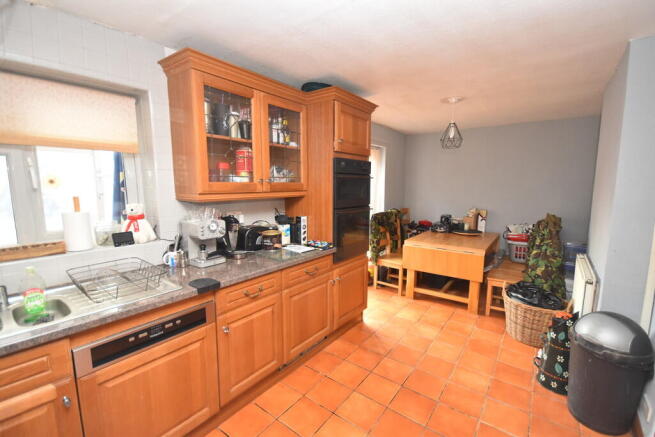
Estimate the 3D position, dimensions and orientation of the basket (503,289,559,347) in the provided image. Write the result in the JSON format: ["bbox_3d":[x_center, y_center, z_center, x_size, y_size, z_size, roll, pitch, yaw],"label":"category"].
[{"bbox_3d":[1.967,0.949,2.592,0.530,0.410,0.510,4,7,38],"label":"basket"}]

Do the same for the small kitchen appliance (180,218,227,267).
[{"bbox_3d":[-0.877,0.157,1.931,0.272,0.308,0.185,4,7,38],"label":"small kitchen appliance"}]

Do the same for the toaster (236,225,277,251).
[{"bbox_3d":[-0.581,0.157,2.392,0.170,0.190,0.305,4,8,38],"label":"toaster"}]

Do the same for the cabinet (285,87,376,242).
[{"bbox_3d":[0.028,-0.448,2.713,0.660,1.310,0.720,4,8,38],"label":"cabinet"}]

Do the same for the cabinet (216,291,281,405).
[{"bbox_3d":[-0.694,0.788,1.944,0.570,0.575,0.500,4,7,38],"label":"cabinet"}]

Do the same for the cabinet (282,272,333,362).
[{"bbox_3d":[-0.355,0.745,2.372,0.570,0.575,0.595,4,7,38],"label":"cabinet"}]

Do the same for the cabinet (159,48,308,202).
[{"bbox_3d":[-0.614,-0.595,2.115,0.365,0.885,1.060,4,8,38],"label":"cabinet"}]

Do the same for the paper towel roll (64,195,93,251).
[{"bbox_3d":[-1.443,0.029,1.582,0.116,0.313,0.116,4,8,38],"label":"paper towel roll"}]

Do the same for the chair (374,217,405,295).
[{"bbox_3d":[0.975,0.499,3.958,0.490,1.060,0.450,4,7,38],"label":"chair"}]

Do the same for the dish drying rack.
[{"bbox_3d":[-1.120,0.325,1.448,0.475,0.105,0.340,4,7,38],"label":"dish drying rack"}]

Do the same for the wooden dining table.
[{"bbox_3d":[1.725,0.664,3.753,0.930,0.760,1.300,4,7,38],"label":"wooden dining table"}]

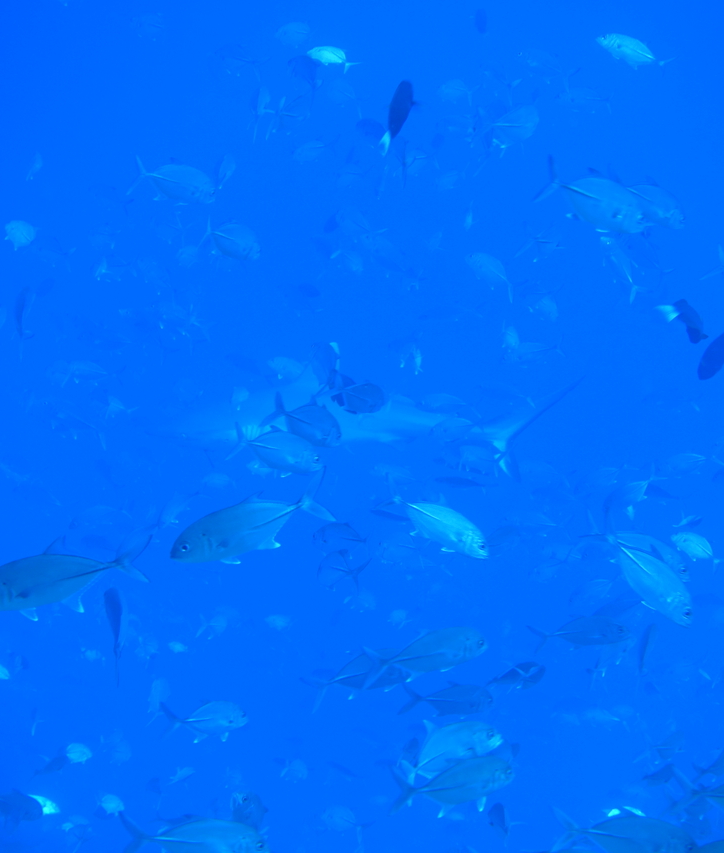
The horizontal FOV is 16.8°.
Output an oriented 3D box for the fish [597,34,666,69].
[{"bbox_3d":[1.389,-1.901,12.500,0.500,0.180,0.080,13,-5,-24],"label":"fish"}]

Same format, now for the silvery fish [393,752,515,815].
[{"bbox_3d":[0.328,1.303,8.900,0.470,0.175,0.075,-9,13,-23],"label":"silvery fish"}]

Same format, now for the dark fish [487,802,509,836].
[{"bbox_3d":[0.663,1.923,12.000,0.065,0.140,0.330,-3,31,-19],"label":"dark fish"}]

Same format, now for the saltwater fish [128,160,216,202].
[{"bbox_3d":[-0.807,-1.032,10.500,0.080,0.185,0.520,0,-9,43],"label":"saltwater fish"}]

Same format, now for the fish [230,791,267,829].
[{"bbox_3d":[-0.504,1.727,11.000,0.080,0.170,0.480,0,-22,31],"label":"fish"}]

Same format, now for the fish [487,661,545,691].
[{"bbox_3d":[0.688,1.117,11.000,0.430,0.160,0.080,-12,8,-40],"label":"fish"}]

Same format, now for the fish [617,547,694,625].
[{"bbox_3d":[0.971,0.514,8.400,0.520,0.185,0.080,47,-18,-18],"label":"fish"}]

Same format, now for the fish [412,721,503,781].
[{"bbox_3d":[0.362,1.228,9.300,0.440,0.165,0.075,-17,-1,33],"label":"fish"}]

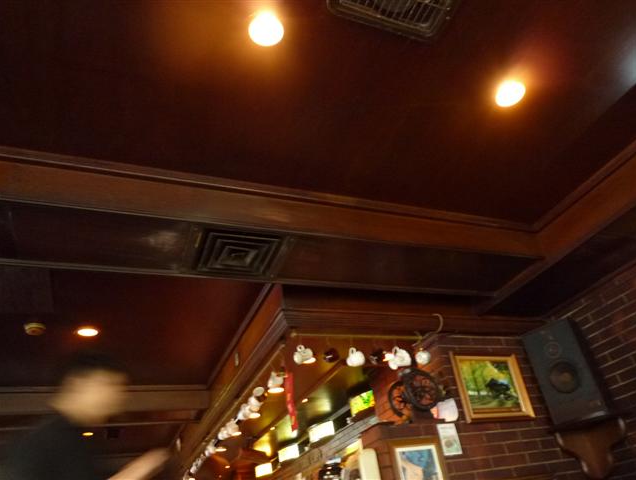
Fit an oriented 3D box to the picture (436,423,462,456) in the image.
[{"bbox_3d":[0.670,1.022,2.363,0.109,0.147,0.015,6,-35,-22],"label":"picture"}]

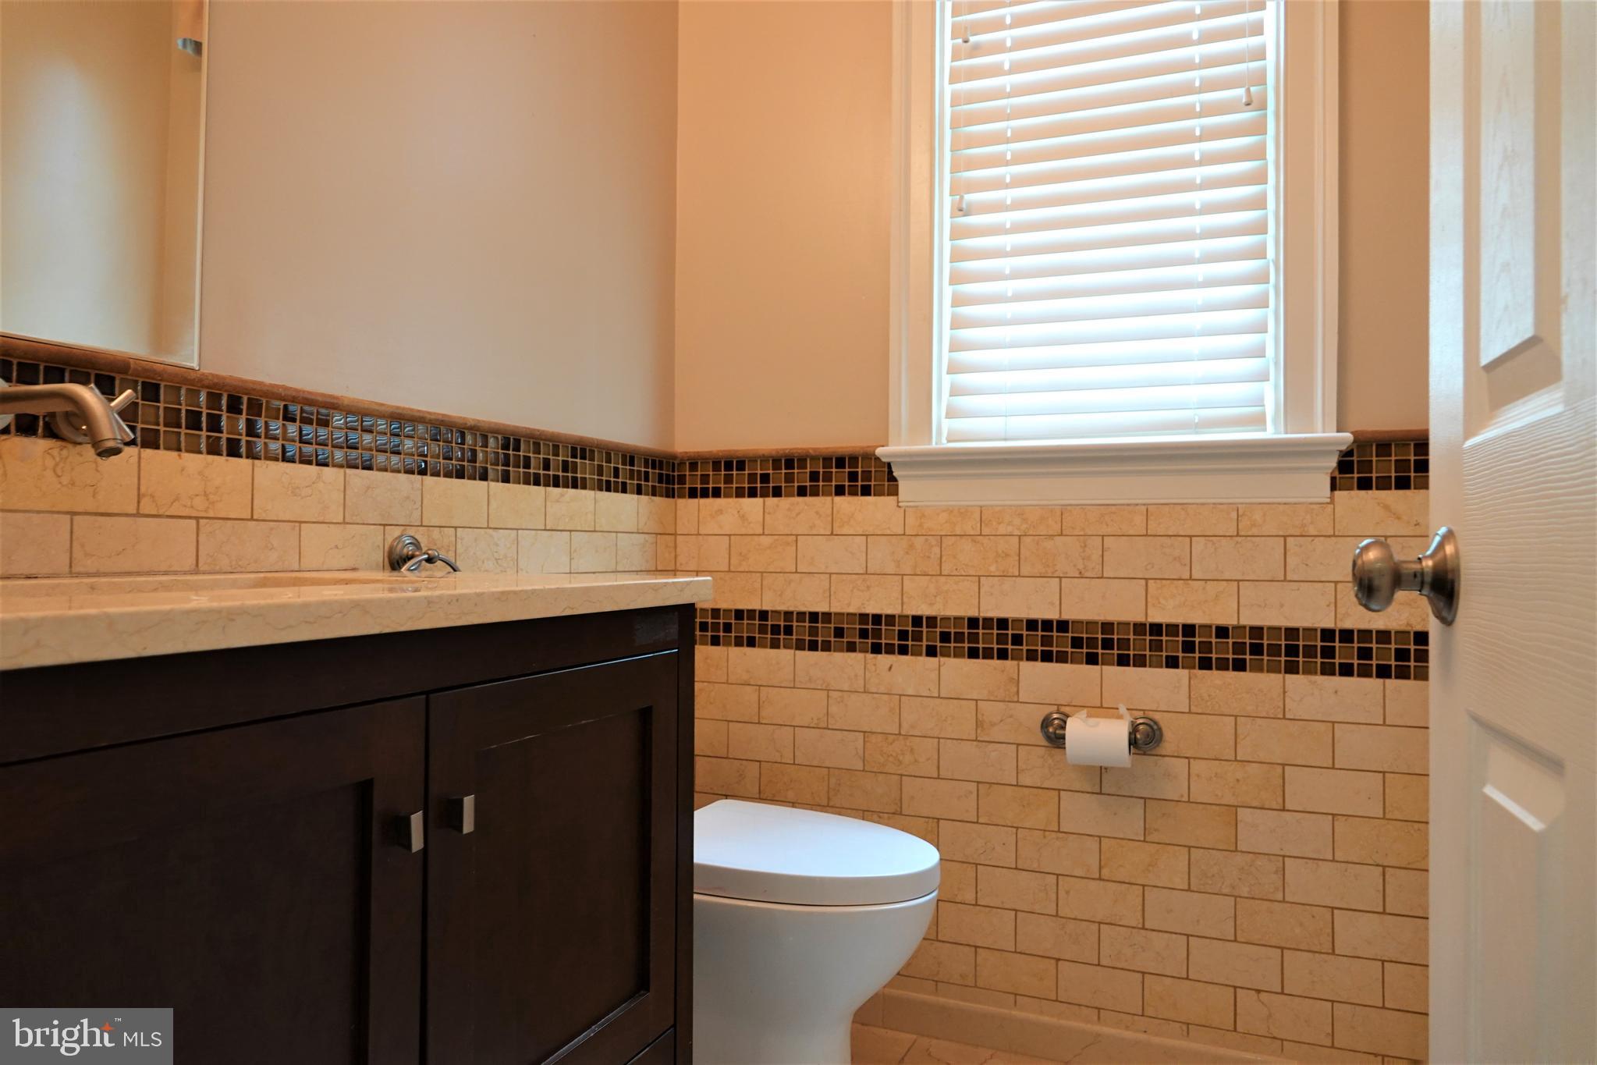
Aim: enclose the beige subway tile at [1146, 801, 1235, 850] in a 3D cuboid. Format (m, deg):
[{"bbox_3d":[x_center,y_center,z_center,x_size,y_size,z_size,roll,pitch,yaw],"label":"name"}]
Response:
[{"bbox_3d":[0.704,0.522,1.915,0.151,0.076,0.010,0,-1,22],"label":"beige subway tile"}]

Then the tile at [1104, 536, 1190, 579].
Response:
[{"bbox_3d":[0.645,0.047,1.972,0.152,0.076,0.010,0,-2,22],"label":"tile"}]

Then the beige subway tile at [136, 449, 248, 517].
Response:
[{"bbox_3d":[-0.750,-0.057,1.325,0.010,0.076,0.151,0,-1,25],"label":"beige subway tile"}]

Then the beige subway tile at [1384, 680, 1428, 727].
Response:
[{"bbox_3d":[1.064,0.287,1.774,0.152,0.077,0.010,0,-1,22],"label":"beige subway tile"}]

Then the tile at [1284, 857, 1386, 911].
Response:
[{"bbox_3d":[0.918,0.604,1.827,0.152,0.077,0.010,0,-1,22],"label":"tile"}]

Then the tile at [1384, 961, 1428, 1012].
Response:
[{"bbox_3d":[1.058,0.763,1.766,0.152,0.077,0.010,0,-1,22],"label":"tile"}]

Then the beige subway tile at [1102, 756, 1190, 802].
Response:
[{"bbox_3d":[0.637,0.447,1.955,0.152,0.076,0.010,0,-1,23],"label":"beige subway tile"}]

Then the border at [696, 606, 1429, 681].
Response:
[{"bbox_3d":[0.448,0.205,2.028,1.546,0.078,0.010,0,-1,22],"label":"border"}]

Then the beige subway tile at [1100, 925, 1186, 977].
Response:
[{"bbox_3d":[0.627,0.755,1.928,0.152,0.076,0.010,0,-1,23],"label":"beige subway tile"}]

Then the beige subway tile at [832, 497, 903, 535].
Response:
[{"bbox_3d":[0.141,-0.035,2.162,0.151,0.076,0.010,0,-1,22],"label":"beige subway tile"}]

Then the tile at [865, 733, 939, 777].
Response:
[{"bbox_3d":[0.207,0.444,2.128,0.151,0.076,0.010,0,-1,22],"label":"tile"}]

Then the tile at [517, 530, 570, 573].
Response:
[{"bbox_3d":[-0.455,0.035,1.898,0.010,0.076,0.152,0,-2,22],"label":"tile"}]

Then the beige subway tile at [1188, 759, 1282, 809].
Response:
[{"bbox_3d":[0.783,0.448,1.901,0.152,0.076,0.010,0,-2,22],"label":"beige subway tile"}]

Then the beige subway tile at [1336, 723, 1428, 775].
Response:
[{"bbox_3d":[0.993,0.367,1.804,0.151,0.076,0.010,0,-1,22],"label":"beige subway tile"}]

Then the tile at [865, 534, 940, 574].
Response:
[{"bbox_3d":[0.213,0.045,2.133,0.152,0.076,0.010,0,-1,22],"label":"tile"}]

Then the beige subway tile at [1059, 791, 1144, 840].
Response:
[{"bbox_3d":[0.559,0.519,1.961,0.152,0.076,0.010,0,-1,23],"label":"beige subway tile"}]

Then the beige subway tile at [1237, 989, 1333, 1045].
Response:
[{"bbox_3d":[0.844,0.841,1.853,0.152,0.077,0.010,0,-1,22],"label":"beige subway tile"}]

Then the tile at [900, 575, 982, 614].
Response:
[{"bbox_3d":[0.284,0.125,2.109,0.152,0.076,0.010,0,-1,23],"label":"tile"}]

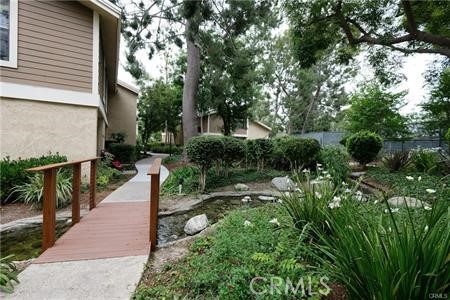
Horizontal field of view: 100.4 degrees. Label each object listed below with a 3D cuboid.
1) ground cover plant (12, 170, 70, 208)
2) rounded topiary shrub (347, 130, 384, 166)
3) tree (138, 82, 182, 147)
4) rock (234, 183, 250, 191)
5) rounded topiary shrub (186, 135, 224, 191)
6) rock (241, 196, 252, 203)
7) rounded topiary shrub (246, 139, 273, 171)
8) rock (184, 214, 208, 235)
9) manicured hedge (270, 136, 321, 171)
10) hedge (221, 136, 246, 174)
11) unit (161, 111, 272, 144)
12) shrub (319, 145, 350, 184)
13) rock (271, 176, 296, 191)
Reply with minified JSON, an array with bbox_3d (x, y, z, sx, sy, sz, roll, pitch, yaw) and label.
[{"bbox_3d":[-4.208,0.860,4.300,1.100,0.760,1.000,0,0,0],"label":"ground cover plant"},{"bbox_3d":[8.600,-0.150,11.600,1.950,2.080,1.900,0,0,0],"label":"rounded topiary shrub"},{"bbox_3d":[-5.504,-2.944,16.000,3.900,5.900,3.700,0,0,0],"label":"tree"},{"bbox_3d":[0.600,1.280,6.500,0.500,0.260,0.380,0,0,0],"label":"rock"},{"bbox_3d":[-0.624,0.400,6.000,1.180,1.760,1.150,0,0,0],"label":"rounded topiary shrub"},{"bbox_3d":[0.596,1.373,5.200,0.320,0.160,0.250,0,0,0],"label":"rock"},{"bbox_3d":[1.490,0.194,8.100,1.120,1.380,1.050,0,0,0],"label":"rounded topiary shrub"},{"bbox_3d":[-0.555,1.420,3.630,0.440,0.310,0.340,0,0,0],"label":"rock"},{"bbox_3d":[3.650,0.180,9.700,2.600,1.720,1.600,0,0,-12],"label":"manicured hedge"},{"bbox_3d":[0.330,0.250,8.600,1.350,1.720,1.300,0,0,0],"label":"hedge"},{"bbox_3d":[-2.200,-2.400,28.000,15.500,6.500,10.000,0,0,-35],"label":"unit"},{"bbox_3d":[4.030,0.520,6.900,1.150,1.400,1.150,0,-1,0],"label":"shrub"},{"bbox_3d":[1.903,1.090,6.100,0.820,0.430,0.600,0,0,0],"label":"rock"}]

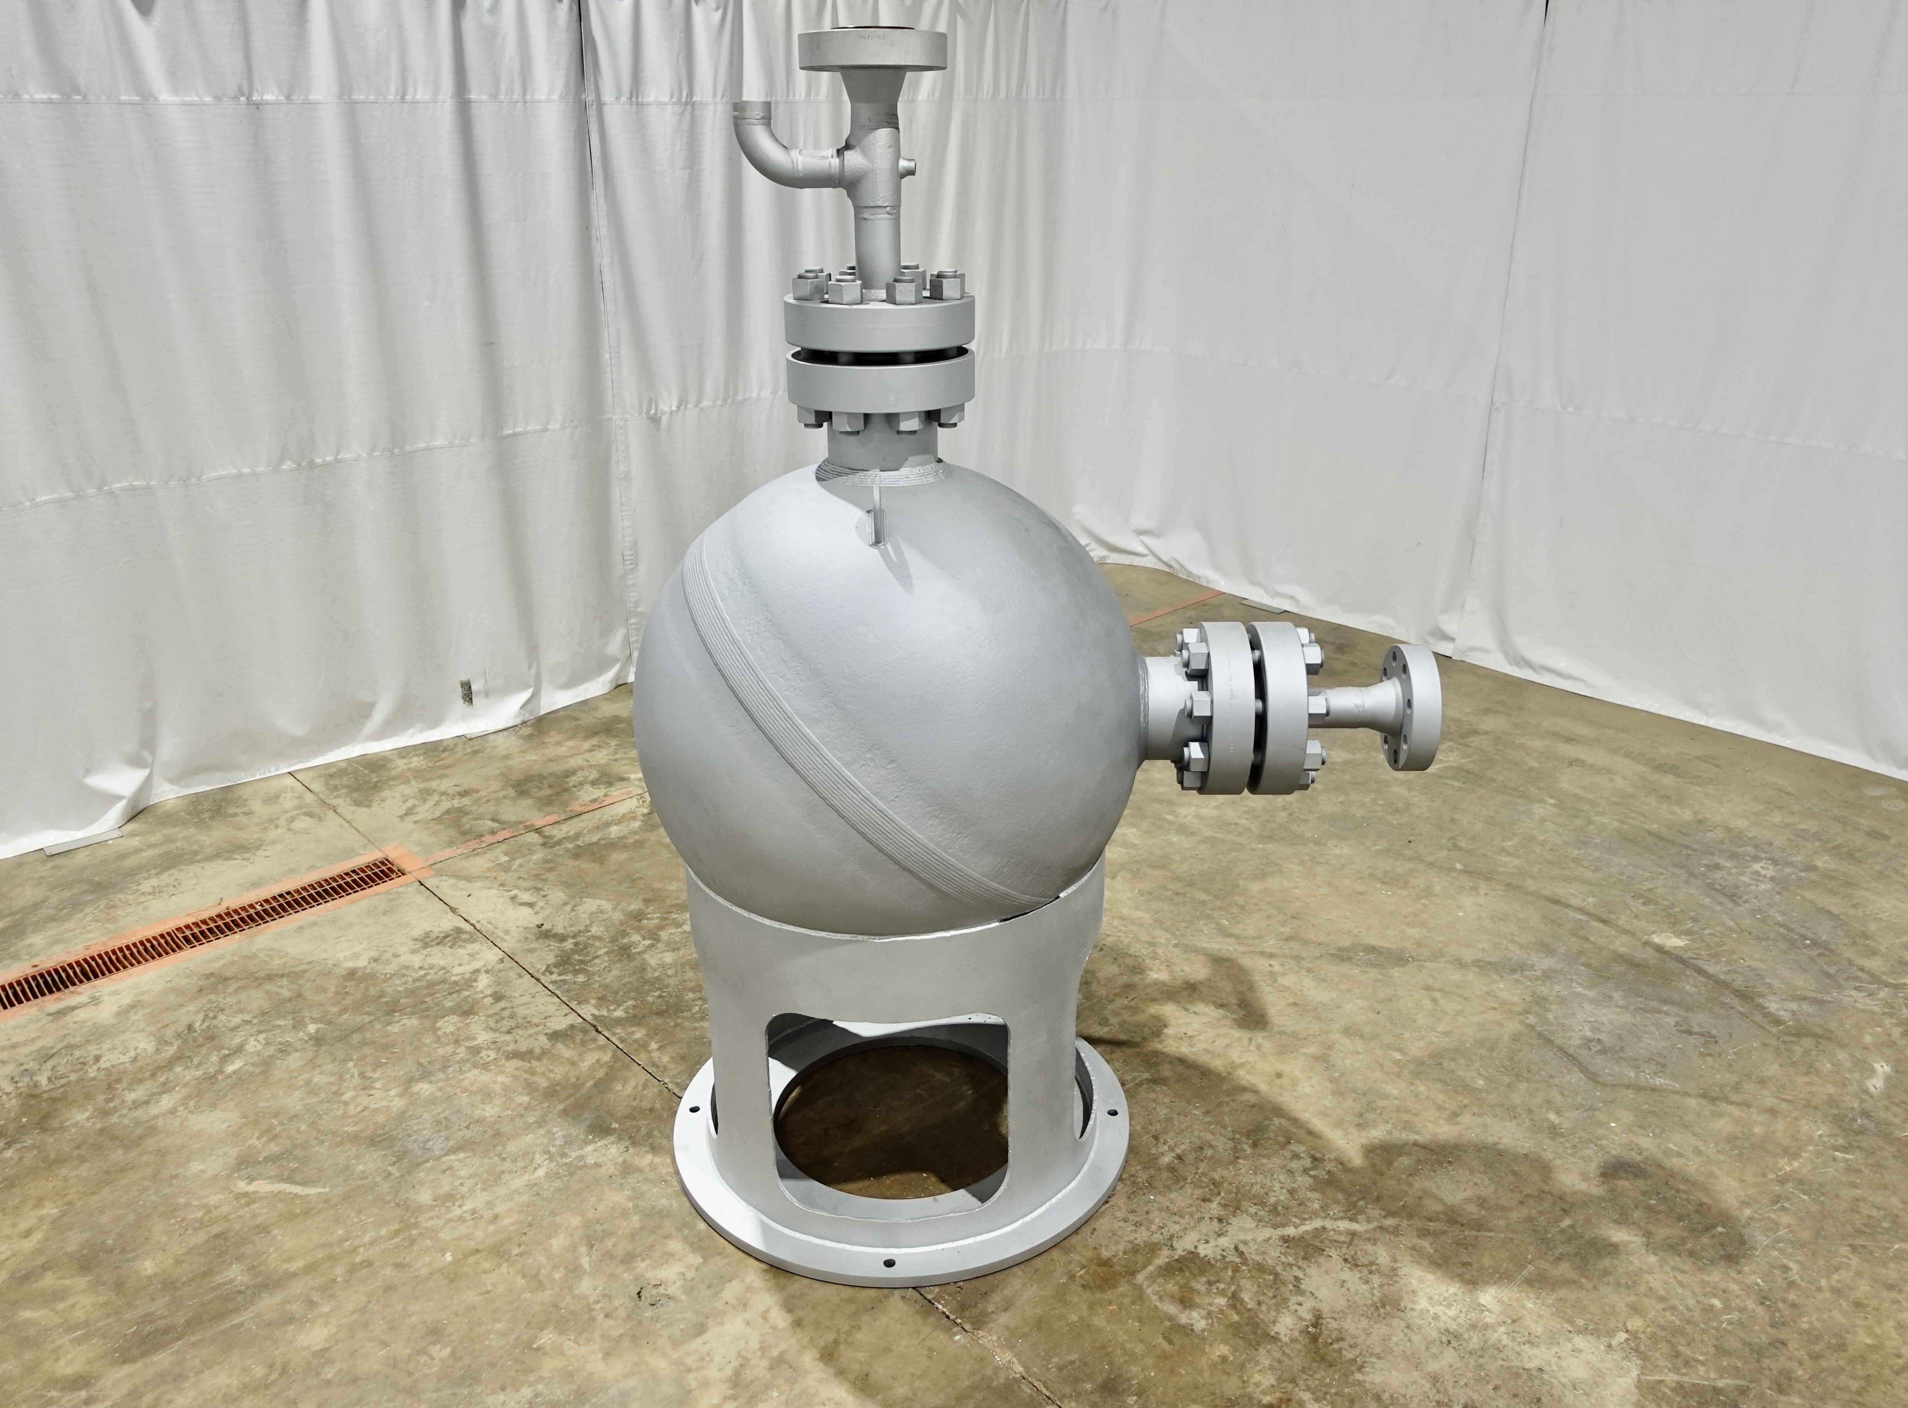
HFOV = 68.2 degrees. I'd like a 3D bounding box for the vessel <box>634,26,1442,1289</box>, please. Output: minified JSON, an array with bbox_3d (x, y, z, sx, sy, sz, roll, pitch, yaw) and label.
[{"bbox_3d":[0.215,-0.138,3.919,2.219,3.147,1.431,0,21,2],"label":"vessel"}]

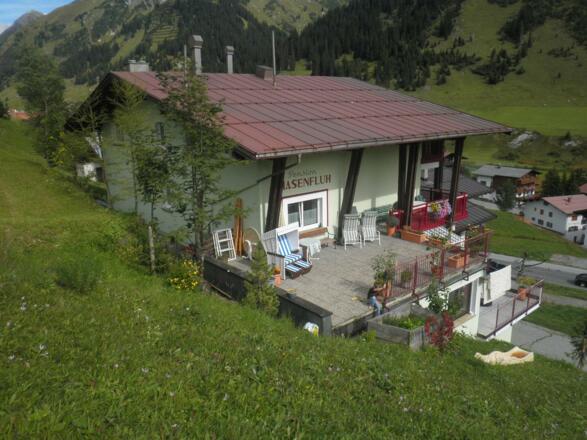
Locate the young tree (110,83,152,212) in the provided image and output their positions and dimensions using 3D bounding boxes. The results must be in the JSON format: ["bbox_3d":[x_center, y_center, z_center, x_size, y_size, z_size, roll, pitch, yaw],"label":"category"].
[{"bbox_3d":[-7.479,-3.372,20.224,1.750,5.800,1.750,-12,17,-37],"label":"young tree"}]

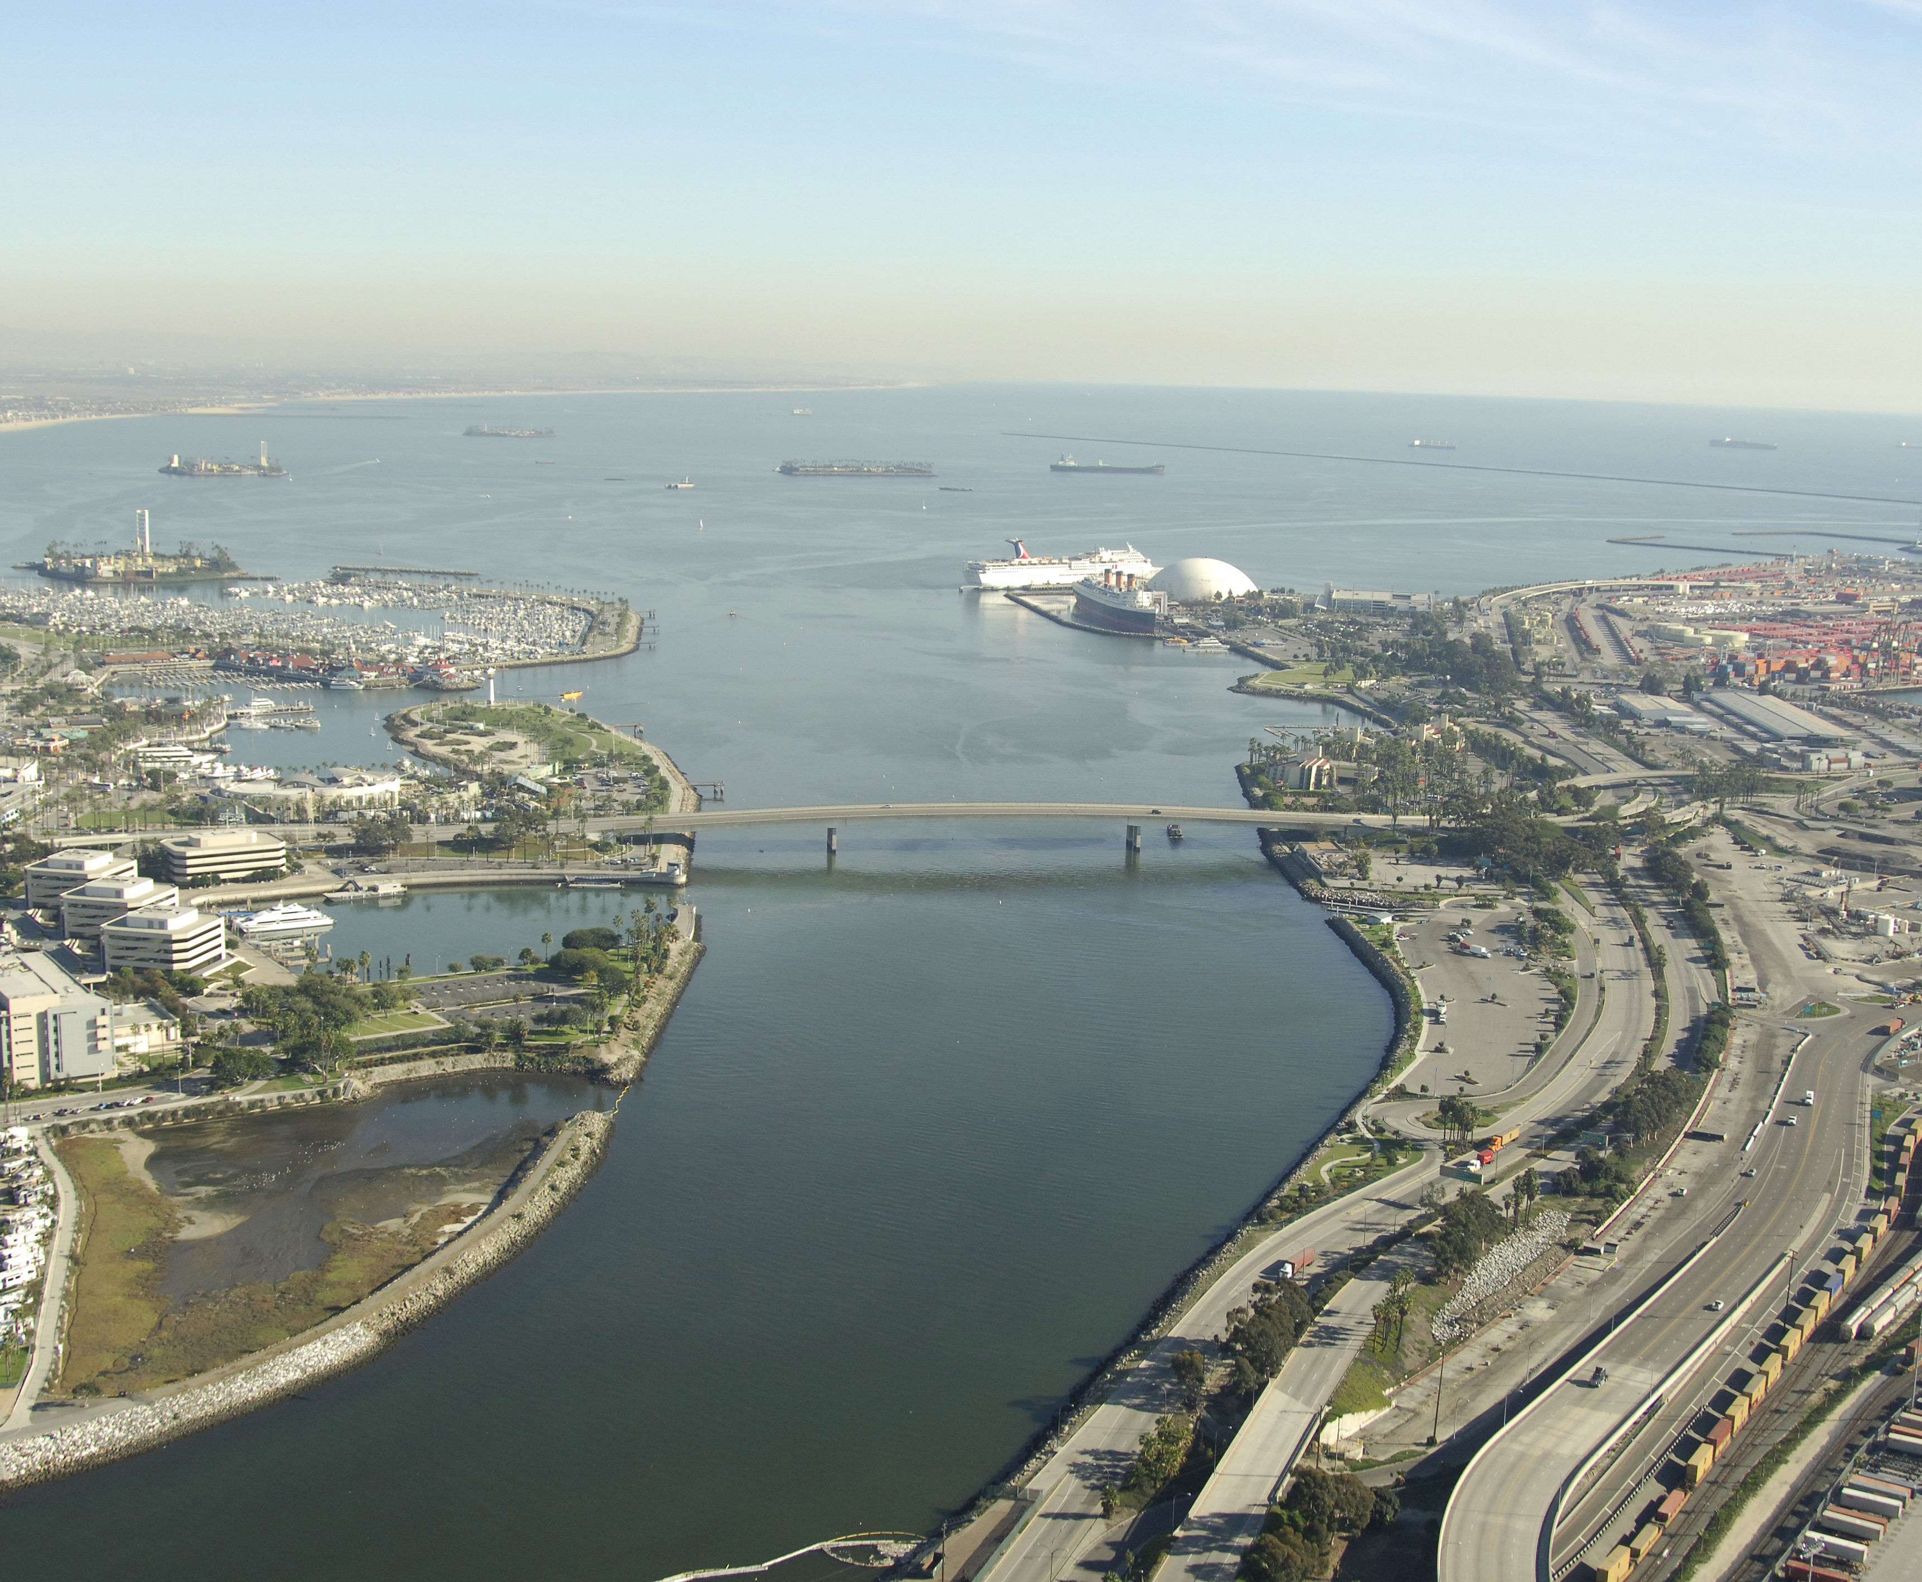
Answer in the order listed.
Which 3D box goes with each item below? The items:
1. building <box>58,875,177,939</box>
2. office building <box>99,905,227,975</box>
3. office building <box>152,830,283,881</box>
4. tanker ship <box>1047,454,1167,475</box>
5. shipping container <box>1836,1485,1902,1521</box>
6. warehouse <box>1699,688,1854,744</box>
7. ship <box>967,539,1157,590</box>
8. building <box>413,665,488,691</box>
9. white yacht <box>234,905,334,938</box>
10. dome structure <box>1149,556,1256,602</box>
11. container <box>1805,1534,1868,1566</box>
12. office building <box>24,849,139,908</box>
[{"bbox_3d":[-350.406,48.314,991.382,38.000,21.000,39.500,4,10,10],"label":"building"},{"bbox_3d":[-314.680,58.170,938.330,37.000,20.000,33.000,5,11,13],"label":"office building"},{"bbox_3d":[-340.251,29.887,1096.360,50.500,20.500,34.500,-5,12,-34],"label":"office building"},{"bbox_3d":[338.870,-751.310,5481.860,267.000,40.000,43.000,0,11,-11],"label":"tanker ship"},{"bbox_3d":[203.590,159.280,531.700,12.190,2.750,2.440,8,12,29],"label":"shipping container"},{"bbox_3d":[609.020,-55.450,1779.620,57.000,10.000,209.000,2,10,2],"label":"warehouse"},{"bbox_3d":[127.613,-264.302,2738.035,260.600,52.000,33.000,-4,12,-31],"label":"ship"},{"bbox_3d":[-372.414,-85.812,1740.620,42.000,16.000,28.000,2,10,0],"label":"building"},{"bbox_3d":[-287.040,54.070,1011.160,39.000,10.000,8.500,-2,11,-21],"label":"white yacht"},{"bbox_3d":[265.070,-231.590,2586.580,126.500,40.000,126.500,2,10,0],"label":"dome structure"},{"bbox_3d":[187.910,162.470,510.970,12.190,2.750,2.440,8,12,29],"label":"container"},{"bbox_3d":[-381.990,38.460,1032.680,37.500,20.000,32.700,4,11,12],"label":"office building"}]

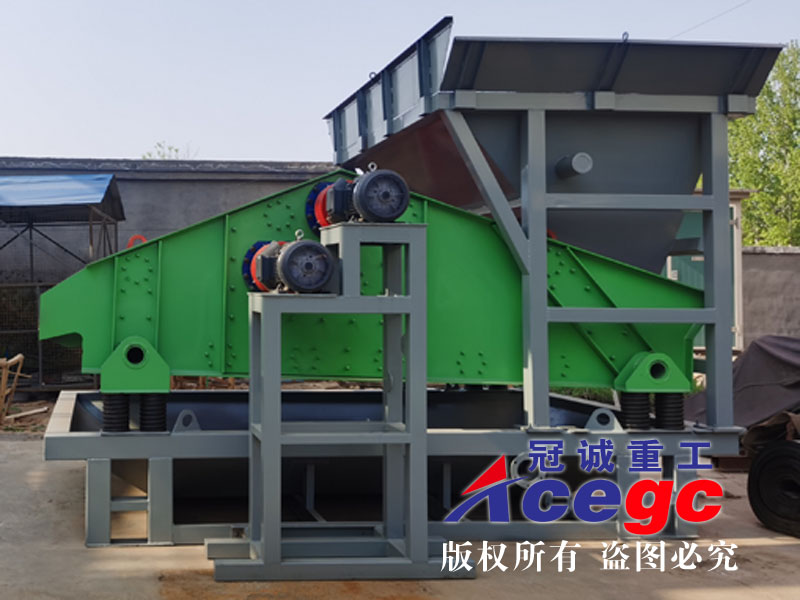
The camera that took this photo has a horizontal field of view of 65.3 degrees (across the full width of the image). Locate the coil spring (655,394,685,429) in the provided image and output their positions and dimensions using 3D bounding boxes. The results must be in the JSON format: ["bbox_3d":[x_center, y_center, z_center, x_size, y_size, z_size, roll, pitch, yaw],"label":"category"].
[{"bbox_3d":[1.844,0.763,4.270,0.187,0.260,0.187,0,2,-3],"label":"coil spring"}]

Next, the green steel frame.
[{"bbox_3d":[-0.220,-0.150,4.850,4.450,1.480,1.500,0,2,-3],"label":"green steel frame"}]

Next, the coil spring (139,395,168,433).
[{"bbox_3d":[-1.643,0.751,4.150,0.180,0.260,0.180,0,2,-3],"label":"coil spring"}]

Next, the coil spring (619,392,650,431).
[{"bbox_3d":[1.610,0.763,4.270,0.187,0.260,0.187,0,2,-3],"label":"coil spring"}]

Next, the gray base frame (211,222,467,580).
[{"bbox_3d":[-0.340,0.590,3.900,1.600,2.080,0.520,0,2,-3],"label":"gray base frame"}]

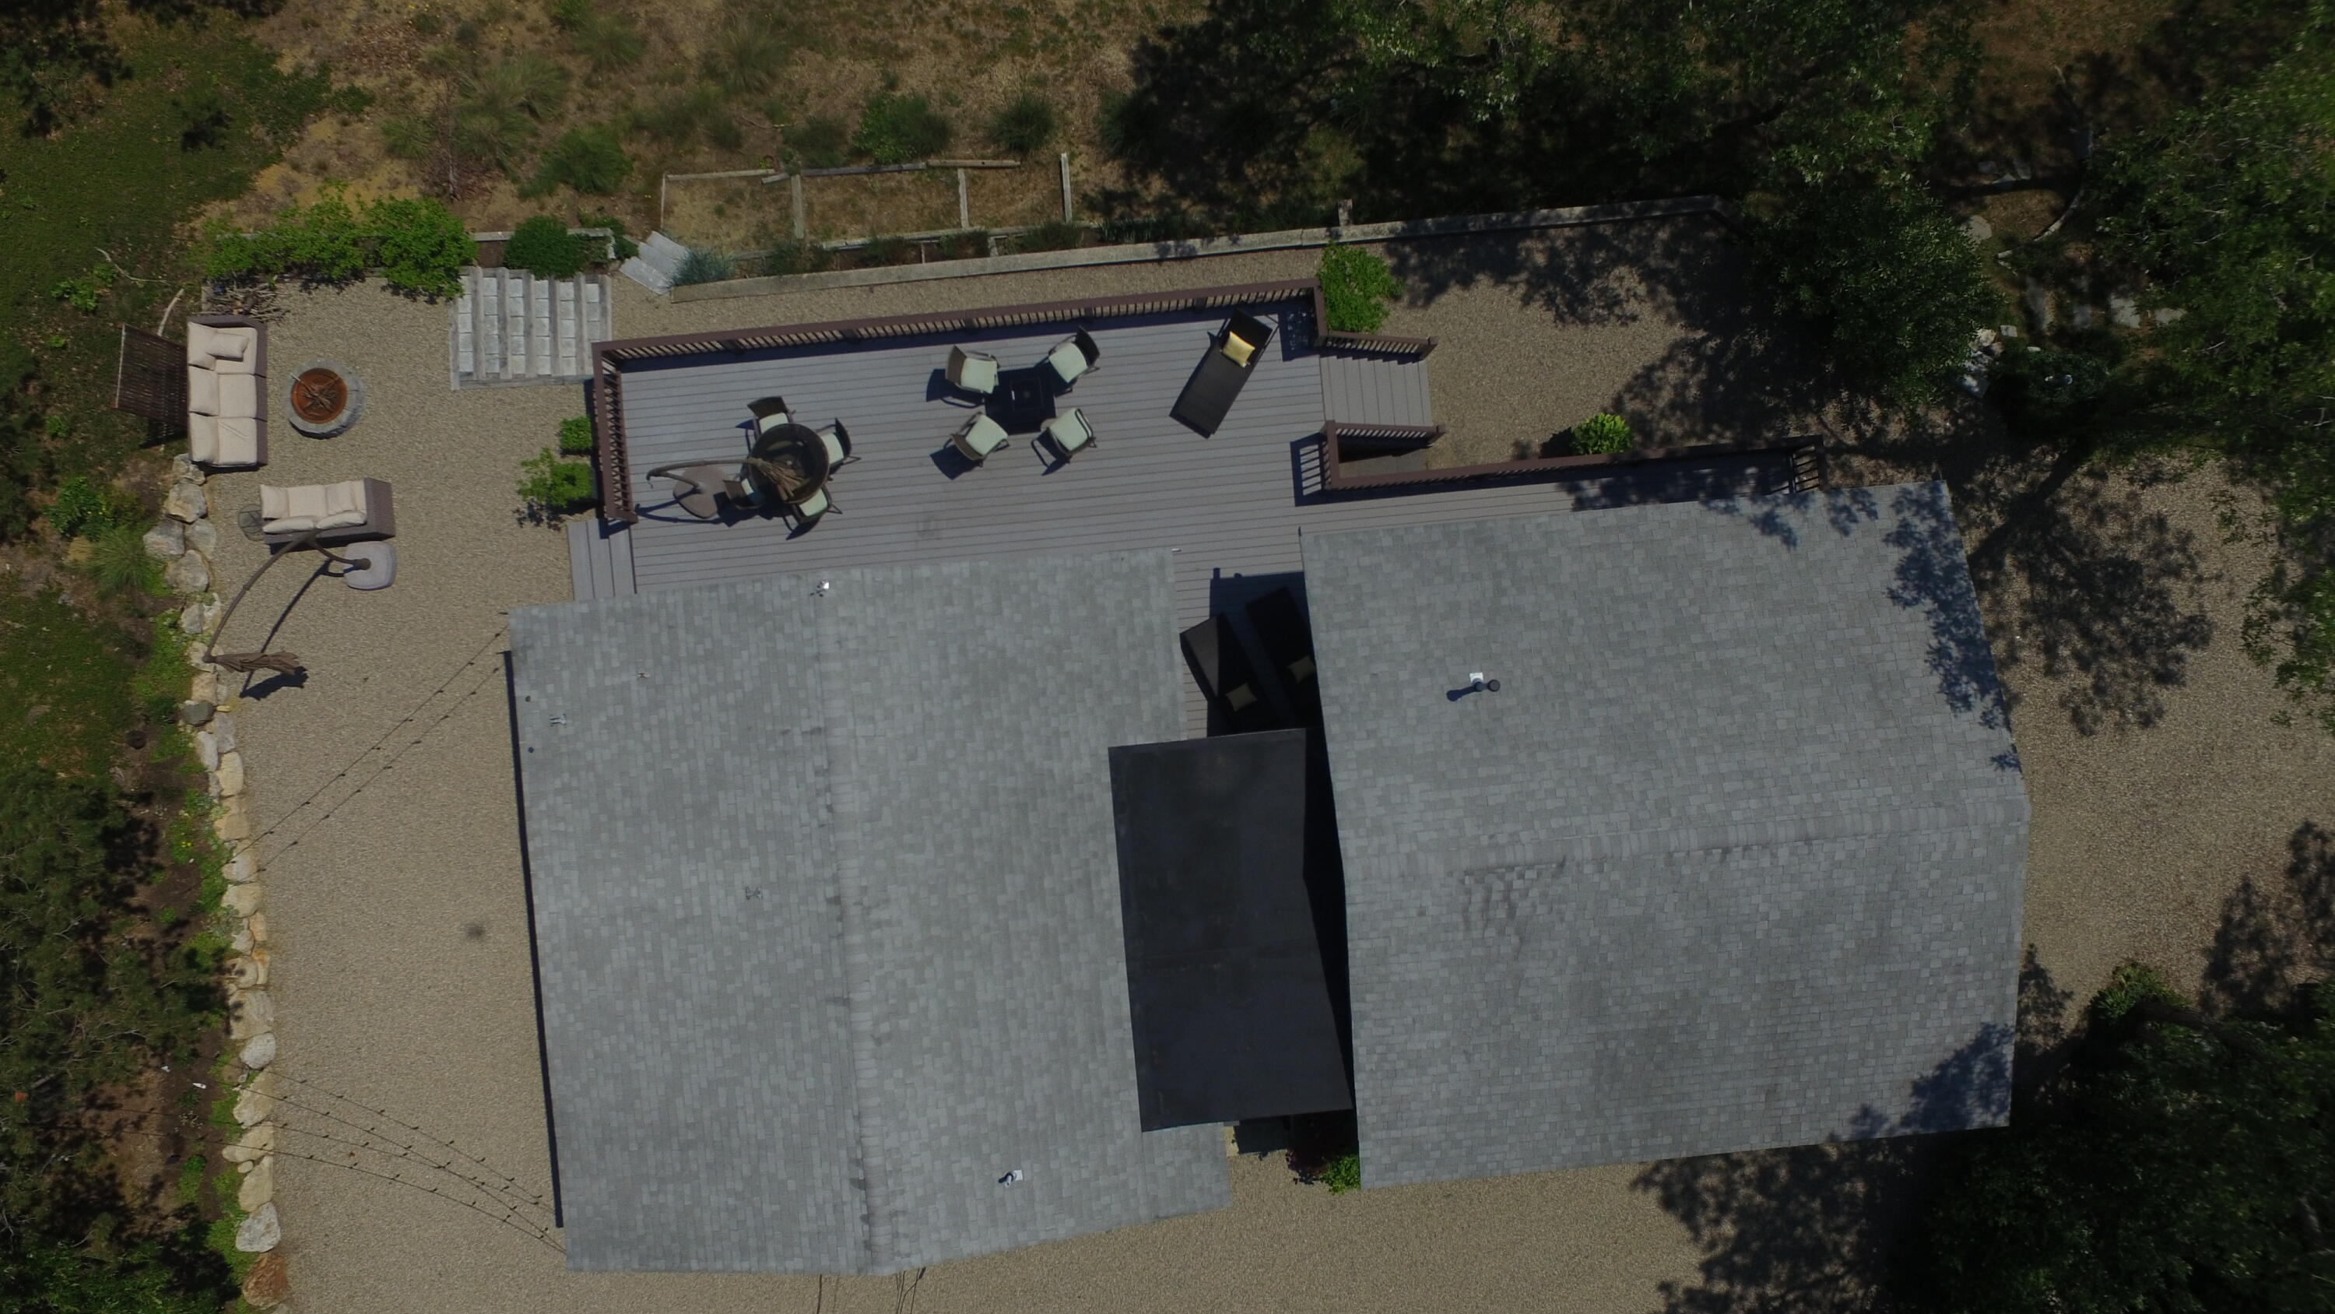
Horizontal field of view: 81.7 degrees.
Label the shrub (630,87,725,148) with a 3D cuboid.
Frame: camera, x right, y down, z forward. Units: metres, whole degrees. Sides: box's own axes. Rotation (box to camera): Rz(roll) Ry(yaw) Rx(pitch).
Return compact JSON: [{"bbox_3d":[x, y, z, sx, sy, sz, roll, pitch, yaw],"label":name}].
[{"bbox_3d":[-7.661,-8.446,21.100,1.400,0.650,0.950,0,90,0],"label":"shrub"}]

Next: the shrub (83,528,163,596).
[{"bbox_3d":[-15.862,-1.453,20.471,1.100,0.750,1.050,0,89,-1],"label":"shrub"}]

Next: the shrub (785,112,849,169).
[{"bbox_3d":[-5.460,-8.069,21.085,1.020,0.650,0.860,0,89,-1],"label":"shrub"}]

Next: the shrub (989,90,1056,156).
[{"bbox_3d":[-2.270,-8.365,21.113,1.030,0.750,0.970,0,89,-1],"label":"shrub"}]

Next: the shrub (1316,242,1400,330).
[{"bbox_3d":[3.067,-5.873,21.500,1.300,1.900,1.350,0,90,0],"label":"shrub"}]

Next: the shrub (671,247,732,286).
[{"bbox_3d":[-7.461,-6.249,21.594,0.980,0.500,0.600,0,89,-1],"label":"shrub"}]

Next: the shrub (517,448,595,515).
[{"bbox_3d":[-9.495,-2.721,20.960,1.150,1.100,1.040,0,89,-1],"label":"shrub"}]

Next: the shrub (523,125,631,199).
[{"bbox_3d":[-9.362,-7.842,21.400,1.600,0.800,1.100,0,90,0],"label":"shrub"}]

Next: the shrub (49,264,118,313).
[{"bbox_3d":[-17.014,-5.805,21.200,1.050,0.450,0.800,0,90,0],"label":"shrub"}]

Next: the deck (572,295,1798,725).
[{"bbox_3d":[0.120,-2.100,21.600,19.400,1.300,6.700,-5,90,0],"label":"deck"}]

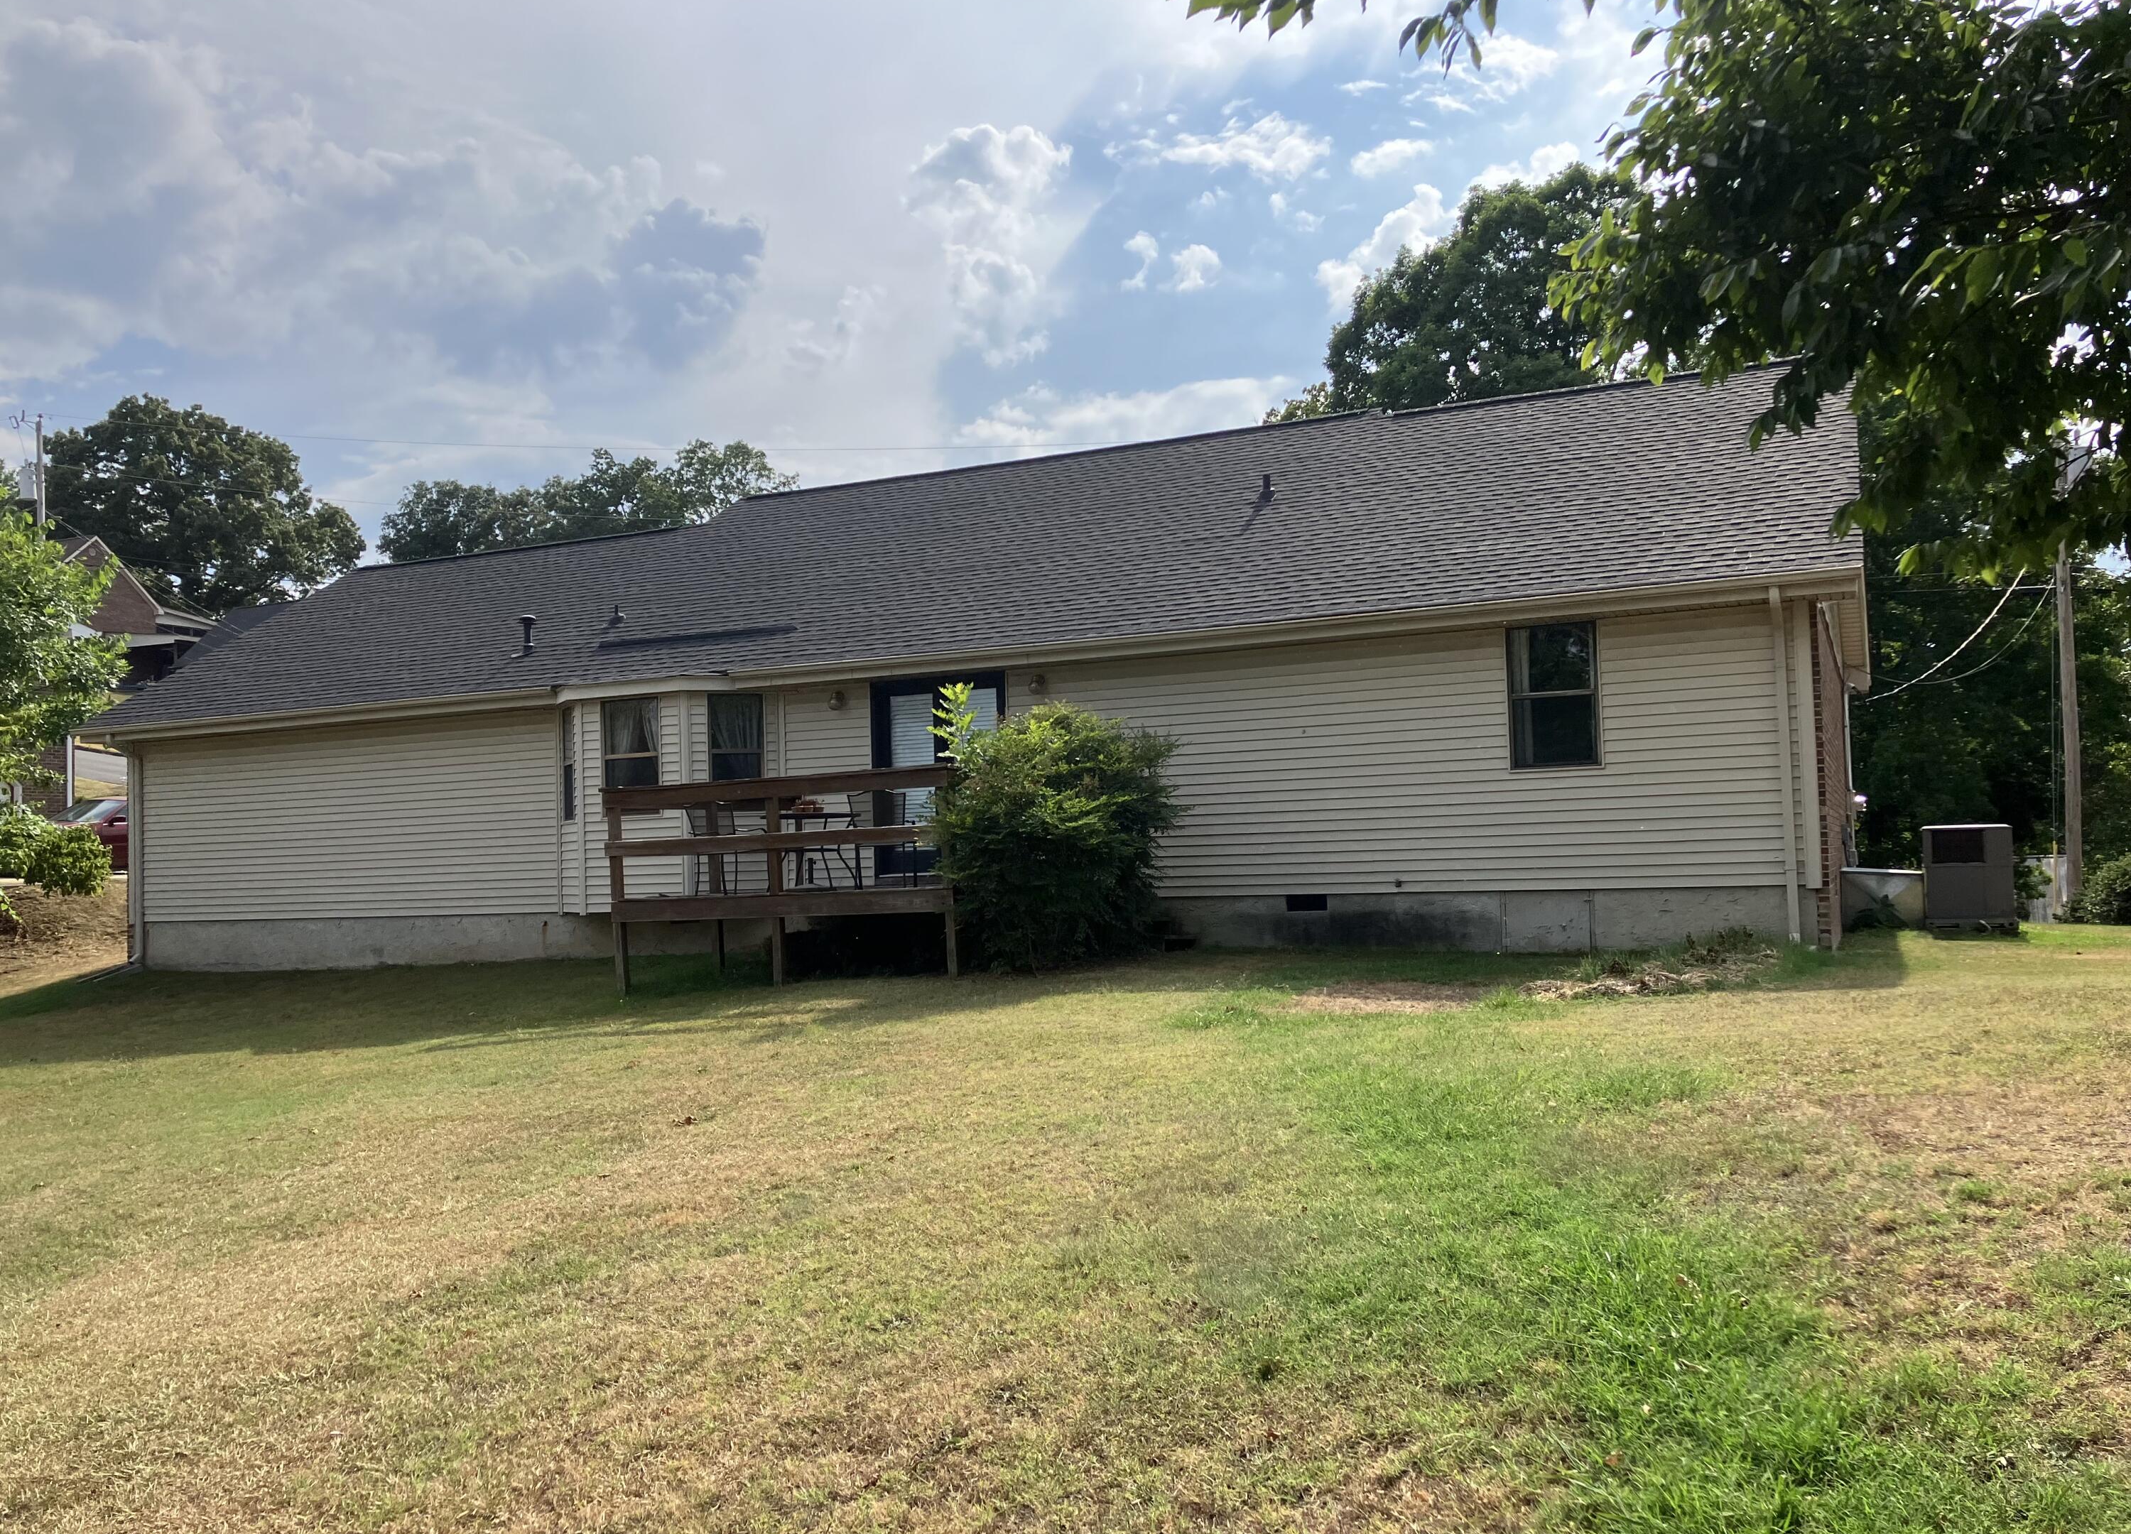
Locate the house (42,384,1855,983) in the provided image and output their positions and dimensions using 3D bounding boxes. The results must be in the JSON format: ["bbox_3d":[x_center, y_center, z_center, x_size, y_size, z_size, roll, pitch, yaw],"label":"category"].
[{"bbox_3d":[-1.194,-0.890,23.698,22.000,6.400,11.000,-3,-3,25],"label":"house"}]

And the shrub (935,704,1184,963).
[{"bbox_3d":[-0.051,0.620,15.100,2.200,2.400,2.100,-2,-3,0],"label":"shrub"}]

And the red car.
[{"bbox_3d":[-18.210,1.339,33.400,1.800,1.480,4.700,-3,-3,21],"label":"red car"}]

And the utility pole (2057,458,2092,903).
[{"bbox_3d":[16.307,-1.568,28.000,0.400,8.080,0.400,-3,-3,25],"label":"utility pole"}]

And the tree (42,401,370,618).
[{"bbox_3d":[-29.895,-6.505,59.871,11.200,13.500,11.000,-3,-3,25],"label":"tree"}]

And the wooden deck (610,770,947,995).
[{"bbox_3d":[-2.049,1.123,16.759,3.720,1.940,3.100,-3,-3,25],"label":"wooden deck"}]

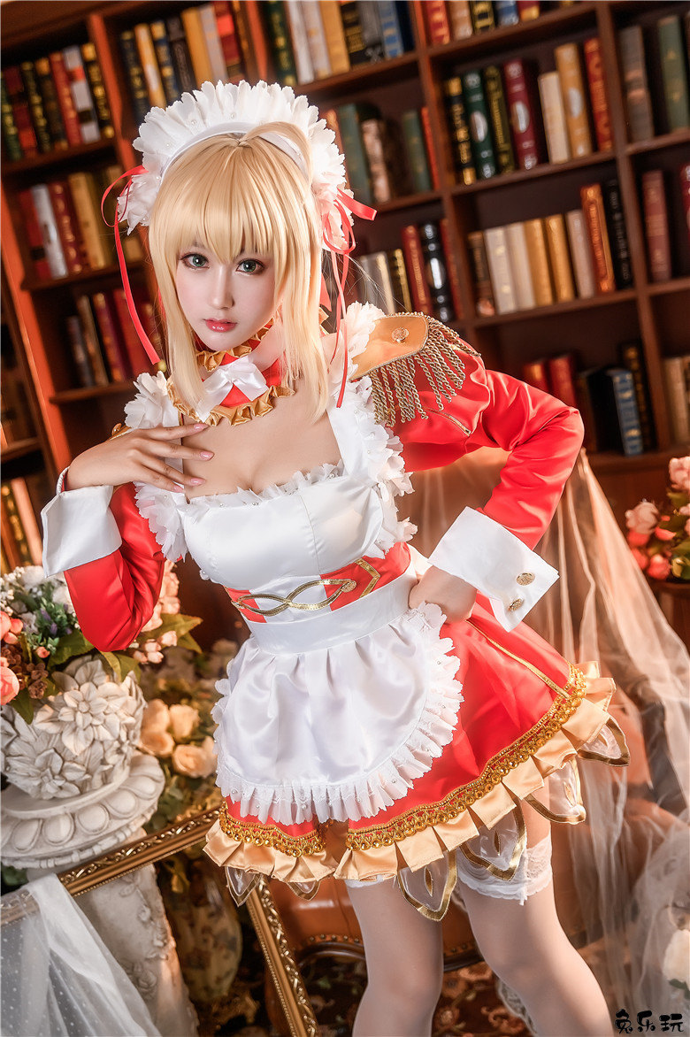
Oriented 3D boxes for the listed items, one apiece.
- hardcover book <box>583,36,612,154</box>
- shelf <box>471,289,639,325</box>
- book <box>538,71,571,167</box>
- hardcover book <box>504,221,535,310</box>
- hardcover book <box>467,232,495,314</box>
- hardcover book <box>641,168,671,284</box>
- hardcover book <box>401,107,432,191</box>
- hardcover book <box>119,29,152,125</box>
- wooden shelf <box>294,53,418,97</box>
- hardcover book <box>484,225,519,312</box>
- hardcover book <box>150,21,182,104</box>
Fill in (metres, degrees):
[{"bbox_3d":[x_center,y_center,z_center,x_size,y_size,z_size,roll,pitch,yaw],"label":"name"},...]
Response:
[{"bbox_3d":[0.609,-0.984,2.698,0.032,0.242,0.167,-7,12,23],"label":"hardcover book"},{"bbox_3d":[0.550,-0.539,2.919,0.393,0.023,0.280,-8,10,18],"label":"shelf"},{"bbox_3d":[0.518,-0.965,2.798,0.042,0.204,0.150,-8,10,18],"label":"book"},{"bbox_3d":[0.449,-0.625,2.845,0.041,0.203,0.140,-7,12,23],"label":"hardcover book"},{"bbox_3d":[0.360,-0.620,2.917,0.038,0.197,0.145,-8,10,18],"label":"hardcover book"},{"bbox_3d":[0.718,-0.674,2.637,0.042,0.237,0.165,-5,16,19],"label":"hardcover book"},{"bbox_3d":[0.198,-0.908,2.862,0.038,0.185,0.128,-7,12,23],"label":"hardcover book"},{"bbox_3d":[-0.515,-1.173,3.096,0.039,0.238,0.165,-7,12,23],"label":"hardcover book"},{"bbox_3d":[0.028,-1.042,2.759,0.369,0.023,0.260,-7,15,19],"label":"wooden shelf"},{"bbox_3d":[0.407,-0.626,2.902,0.044,0.202,0.145,-8,10,18],"label":"hardcover book"},{"bbox_3d":[-0.403,-1.112,2.847,0.038,0.197,0.165,-7,15,19],"label":"hardcover book"}]

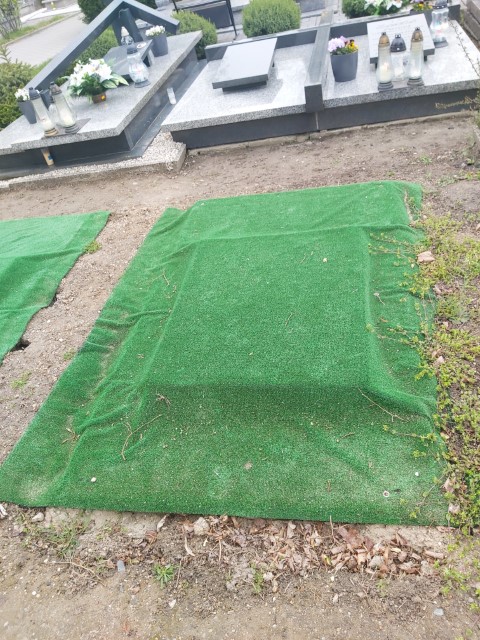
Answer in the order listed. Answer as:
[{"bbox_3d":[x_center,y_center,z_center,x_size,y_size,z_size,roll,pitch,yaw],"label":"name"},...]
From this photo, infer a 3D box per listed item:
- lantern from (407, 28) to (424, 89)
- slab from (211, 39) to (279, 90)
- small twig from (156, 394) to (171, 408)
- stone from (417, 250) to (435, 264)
[{"bbox_3d":[1.175,-1.747,3.185,0.115,0.335,0.115,-1,43,16],"label":"lantern"},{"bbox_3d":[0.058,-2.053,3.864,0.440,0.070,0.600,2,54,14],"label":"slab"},{"bbox_3d":[-0.288,0.297,1.790,0.035,0.025,0.085,-36,45,-23],"label":"small twig"},{"bbox_3d":[0.787,-0.265,2.040,0.070,0.028,0.055,-2,42,15],"label":"stone"}]

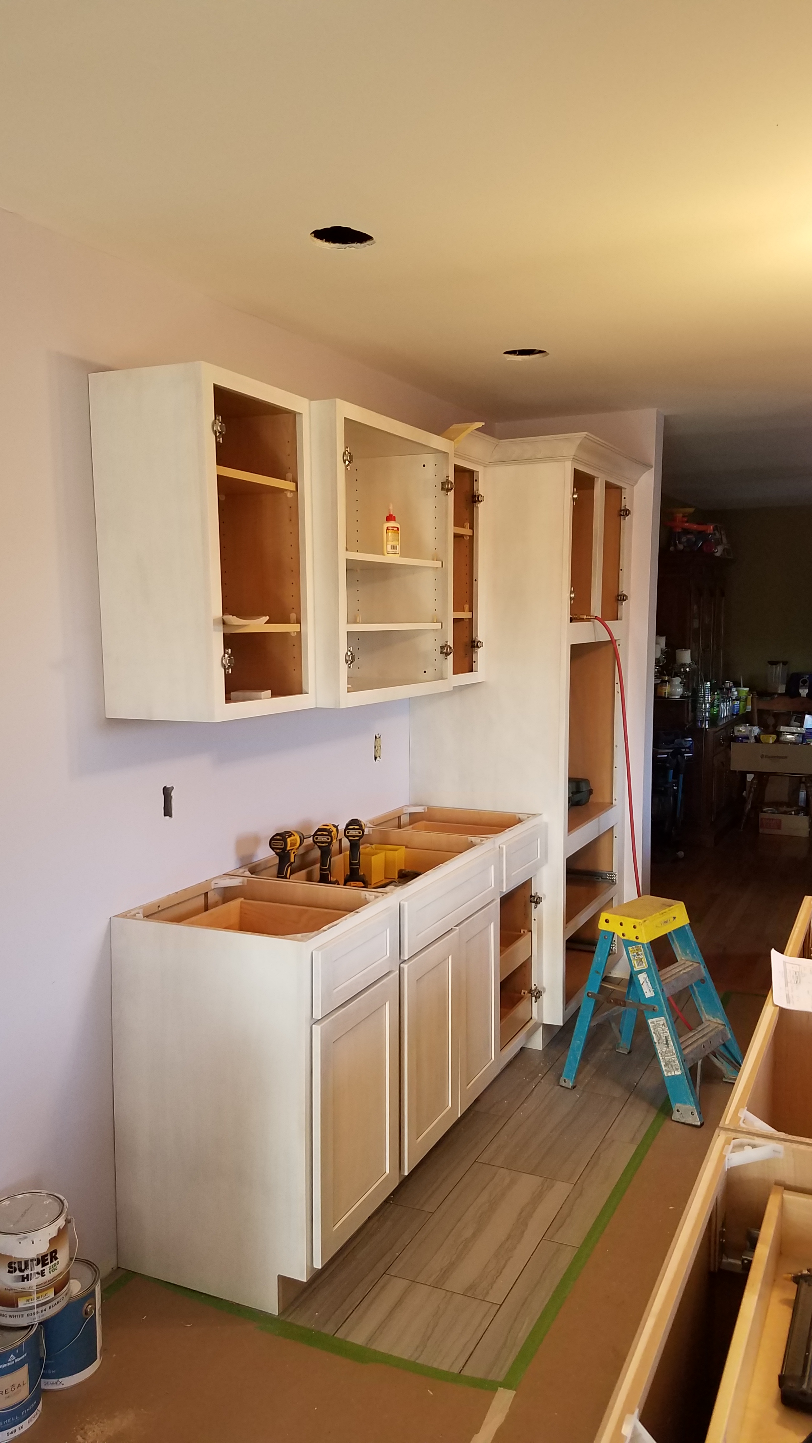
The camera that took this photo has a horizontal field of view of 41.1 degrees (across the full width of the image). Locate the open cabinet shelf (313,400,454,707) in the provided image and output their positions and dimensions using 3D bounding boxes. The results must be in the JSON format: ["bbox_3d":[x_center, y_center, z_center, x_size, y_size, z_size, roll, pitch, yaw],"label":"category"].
[{"bbox_3d":[-0.181,-0.460,3.159,0.380,0.775,0.757,2,6,25],"label":"open cabinet shelf"}]

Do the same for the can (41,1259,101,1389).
[{"bbox_3d":[-0.729,1.272,2.294,0.170,0.191,0.170,0,5,0],"label":"can"}]

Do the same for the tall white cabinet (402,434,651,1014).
[{"bbox_3d":[0.494,0.063,4.333,0.655,2.190,0.957,2,6,24],"label":"tall white cabinet"}]

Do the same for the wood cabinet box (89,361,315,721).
[{"bbox_3d":[-0.469,-0.408,2.625,0.305,0.777,0.460,2,6,25],"label":"wood cabinet box"}]

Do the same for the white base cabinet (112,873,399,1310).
[{"bbox_3d":[-0.352,0.886,2.701,0.546,0.876,0.465,2,6,25],"label":"white base cabinet"}]

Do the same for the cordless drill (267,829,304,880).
[{"bbox_3d":[-0.336,0.403,3.033,0.070,0.195,0.150,3,6,31],"label":"cordless drill"}]

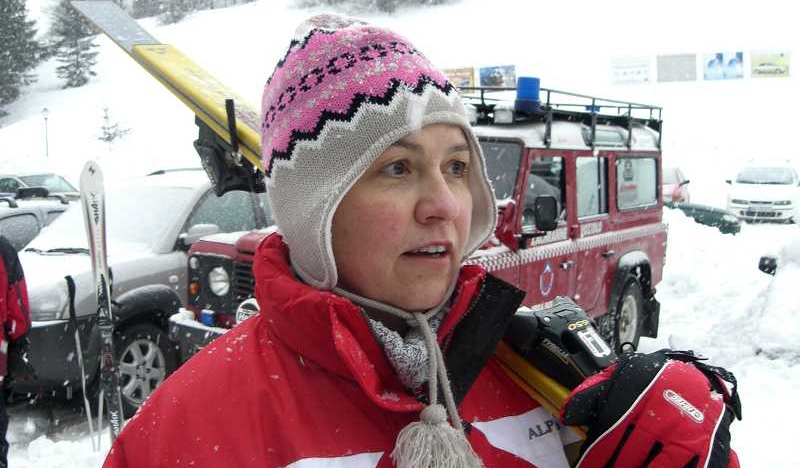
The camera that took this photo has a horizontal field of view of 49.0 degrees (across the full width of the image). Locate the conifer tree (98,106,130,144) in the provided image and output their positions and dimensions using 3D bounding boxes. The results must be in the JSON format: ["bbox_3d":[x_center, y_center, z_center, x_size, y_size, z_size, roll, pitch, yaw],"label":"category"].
[{"bbox_3d":[-22.837,-8.569,70.000,2.500,3.200,2.500,1,6,0],"label":"conifer tree"}]

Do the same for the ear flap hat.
[{"bbox_3d":[-0.019,-0.072,0.790,0.200,0.260,0.230,-4,3,-37],"label":"ear flap hat"}]

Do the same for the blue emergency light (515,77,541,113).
[{"bbox_3d":[0.802,-0.878,5.528,0.155,0.215,0.155,1,6,0],"label":"blue emergency light"}]

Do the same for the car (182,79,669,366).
[{"bbox_3d":[0.552,0.063,6.543,1.780,2.170,4.550,5,7,33],"label":"car"}]

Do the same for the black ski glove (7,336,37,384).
[{"bbox_3d":[-1.746,0.583,4.050,0.130,0.220,0.120,3,6,18],"label":"black ski glove"}]

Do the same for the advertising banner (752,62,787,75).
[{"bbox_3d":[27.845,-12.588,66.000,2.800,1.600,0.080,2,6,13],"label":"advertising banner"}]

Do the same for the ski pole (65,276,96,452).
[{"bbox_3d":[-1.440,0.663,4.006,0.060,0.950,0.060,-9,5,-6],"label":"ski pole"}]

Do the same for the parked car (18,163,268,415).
[{"bbox_3d":[-1.902,0.252,7.351,1.810,1.700,4.320,3,6,26],"label":"parked car"}]

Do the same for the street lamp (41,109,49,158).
[{"bbox_3d":[-29.105,-8.322,72.000,0.550,4.000,0.550,1,6,0],"label":"street lamp"}]

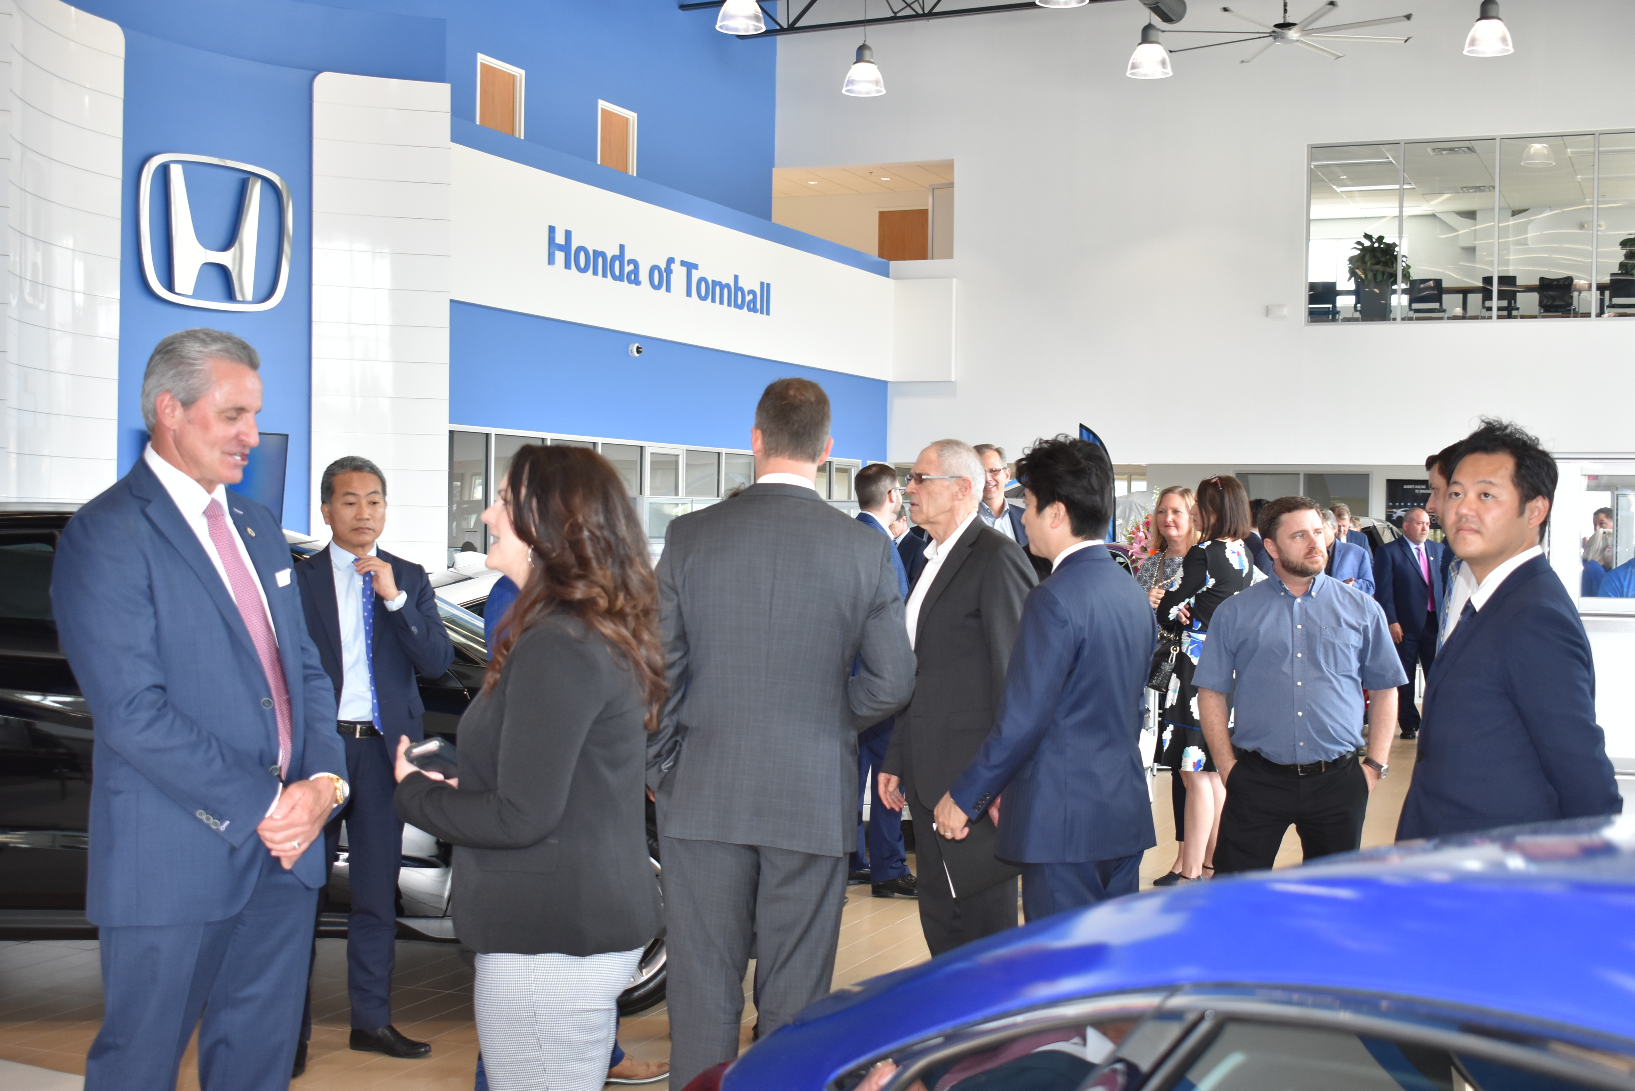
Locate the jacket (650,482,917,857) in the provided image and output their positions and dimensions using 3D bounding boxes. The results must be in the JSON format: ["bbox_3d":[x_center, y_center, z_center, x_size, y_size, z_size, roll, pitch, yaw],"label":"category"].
[{"bbox_3d":[-0.078,0.266,4.500,0.550,0.800,0.360,1,1,17],"label":"jacket"}]

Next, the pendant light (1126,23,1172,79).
[{"bbox_3d":[3.862,-5.764,24.300,0.540,0.580,0.540,1,1,0],"label":"pendant light"}]

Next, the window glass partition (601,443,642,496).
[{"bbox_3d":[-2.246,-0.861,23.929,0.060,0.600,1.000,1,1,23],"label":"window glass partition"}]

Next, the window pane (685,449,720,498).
[{"bbox_3d":[-1.337,-0.839,24.300,0.060,0.560,0.900,1,1,22],"label":"window pane"}]

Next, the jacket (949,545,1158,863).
[{"bbox_3d":[0.513,0.343,4.500,0.360,0.680,0.470,1,1,37],"label":"jacket"}]

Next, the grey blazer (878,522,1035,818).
[{"bbox_3d":[0.389,0.310,5.550,0.320,0.770,0.470,1,1,-25],"label":"grey blazer"}]

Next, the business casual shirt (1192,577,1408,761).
[{"bbox_3d":[1.385,0.347,6.000,0.590,0.560,0.330,1,1,12],"label":"business casual shirt"}]

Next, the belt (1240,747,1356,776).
[{"bbox_3d":[1.331,0.598,5.800,0.360,0.080,0.270,1,1,9],"label":"belt"}]

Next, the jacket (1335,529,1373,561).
[{"bbox_3d":[4.226,0.231,16.800,0.520,0.720,0.320,1,1,23],"label":"jacket"}]

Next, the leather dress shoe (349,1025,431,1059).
[{"bbox_3d":[-1.268,1.453,6.200,0.285,0.100,0.100,1,1,22],"label":"leather dress shoe"}]

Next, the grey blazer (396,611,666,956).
[{"bbox_3d":[-0.505,0.409,3.650,0.420,0.610,0.430,1,1,16],"label":"grey blazer"}]

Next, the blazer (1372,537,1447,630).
[{"bbox_3d":[4.524,0.301,15.900,0.570,0.760,0.350,0,1,-14],"label":"blazer"}]

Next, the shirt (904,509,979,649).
[{"bbox_3d":[0.352,0.206,5.300,0.300,0.620,0.460,0,1,-22],"label":"shirt"}]

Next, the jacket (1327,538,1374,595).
[{"bbox_3d":[3.727,0.335,15.000,0.520,0.760,0.360,1,1,30],"label":"jacket"}]

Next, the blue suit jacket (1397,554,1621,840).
[{"bbox_3d":[1.210,0.369,3.650,0.310,0.700,0.450,0,1,-31],"label":"blue suit jacket"}]

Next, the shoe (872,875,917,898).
[{"bbox_3d":[0.380,1.442,8.930,0.305,0.115,0.110,1,1,14],"label":"shoe"}]

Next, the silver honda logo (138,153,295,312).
[{"bbox_3d":[-4.822,-2.517,16.800,0.120,1.200,1.430,1,1,40],"label":"silver honda logo"}]

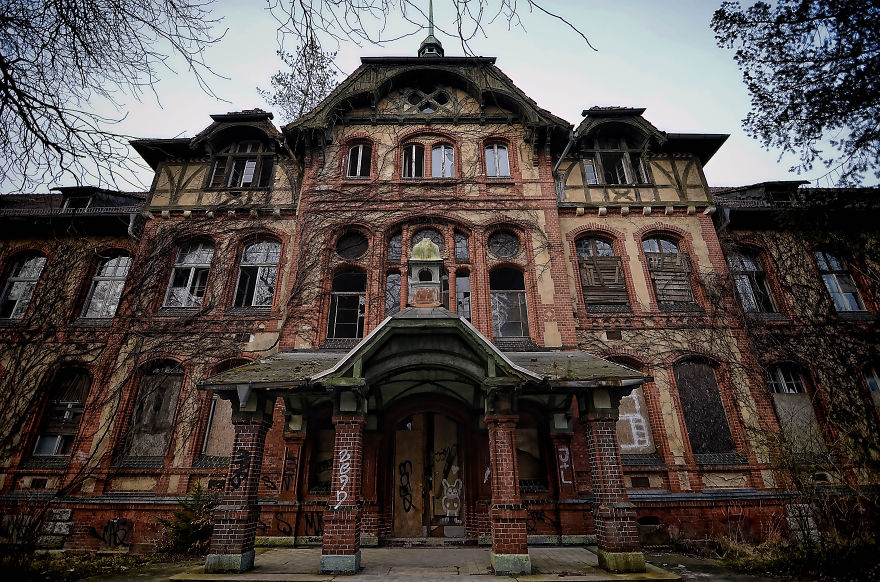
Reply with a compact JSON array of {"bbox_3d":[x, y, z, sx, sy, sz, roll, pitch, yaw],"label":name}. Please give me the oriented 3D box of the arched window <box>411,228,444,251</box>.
[{"bbox_3d":[-0.374,-1.589,12.980,1.094,1.141,0.250,0,-23,0],"label":"arched window"}]

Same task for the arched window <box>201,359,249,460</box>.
[{"bbox_3d":[-5.994,3.358,11.437,1.320,2.799,0.250,0,-23,0],"label":"arched window"}]

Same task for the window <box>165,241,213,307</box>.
[{"bbox_3d":[-8.282,-0.582,12.994,1.330,2.380,0.220,0,-22,0],"label":"window"}]

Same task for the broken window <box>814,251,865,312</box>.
[{"bbox_3d":[14.563,-0.400,14.175,1.137,2.426,0.250,0,-23,0],"label":"broken window"}]

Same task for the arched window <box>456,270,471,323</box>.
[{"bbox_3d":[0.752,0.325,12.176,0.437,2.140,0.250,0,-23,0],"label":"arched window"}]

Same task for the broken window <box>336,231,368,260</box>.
[{"bbox_3d":[-2.824,-1.504,12.551,1.020,1.020,0.220,0,-22,0],"label":"broken window"}]

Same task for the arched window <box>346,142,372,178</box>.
[{"bbox_3d":[-2.900,-4.767,14.205,0.836,1.655,0.250,0,-23,0],"label":"arched window"}]

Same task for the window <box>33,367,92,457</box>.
[{"bbox_3d":[-11.951,3.783,12.446,1.145,2.762,0.250,0,-23,0],"label":"window"}]

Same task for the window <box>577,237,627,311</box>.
[{"bbox_3d":[5.278,-0.662,12.986,1.340,2.440,0.220,0,-22,0],"label":"window"}]

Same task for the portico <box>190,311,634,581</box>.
[{"bbox_3d":[-0.268,3.014,8.676,8.550,4.950,3.450,0,-22,0],"label":"portico"}]

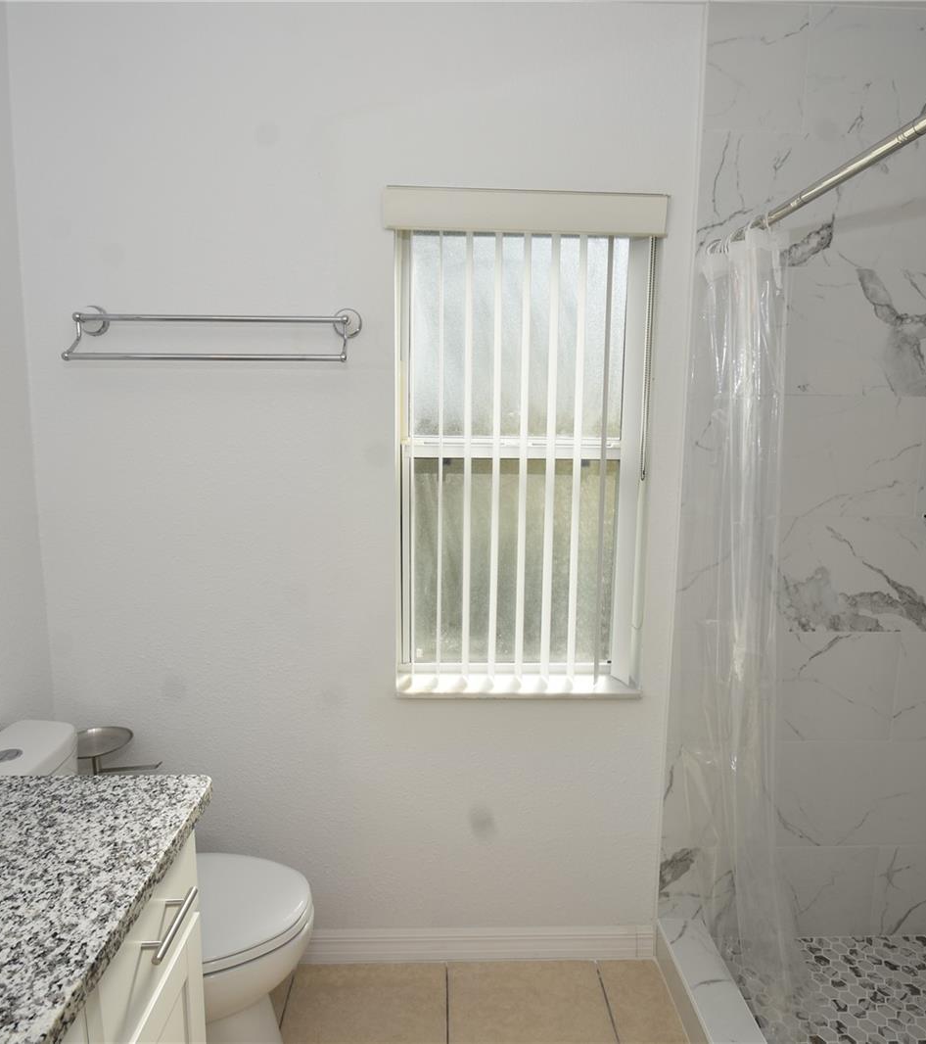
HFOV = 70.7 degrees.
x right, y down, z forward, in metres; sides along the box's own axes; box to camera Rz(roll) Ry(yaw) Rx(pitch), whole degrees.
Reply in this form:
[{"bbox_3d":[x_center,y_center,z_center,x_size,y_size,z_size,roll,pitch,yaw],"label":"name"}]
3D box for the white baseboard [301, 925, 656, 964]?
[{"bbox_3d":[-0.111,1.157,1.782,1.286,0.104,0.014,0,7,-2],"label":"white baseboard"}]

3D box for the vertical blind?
[{"bbox_3d":[0.147,-0.170,1.695,0.620,1.180,0.080,1,7,-2],"label":"vertical blind"}]

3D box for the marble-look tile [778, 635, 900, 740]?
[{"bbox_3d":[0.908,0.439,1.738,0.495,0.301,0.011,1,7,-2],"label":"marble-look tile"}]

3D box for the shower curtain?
[{"bbox_3d":[0.653,0.276,1.536,0.190,1.800,0.280,1,7,-2],"label":"shower curtain"}]

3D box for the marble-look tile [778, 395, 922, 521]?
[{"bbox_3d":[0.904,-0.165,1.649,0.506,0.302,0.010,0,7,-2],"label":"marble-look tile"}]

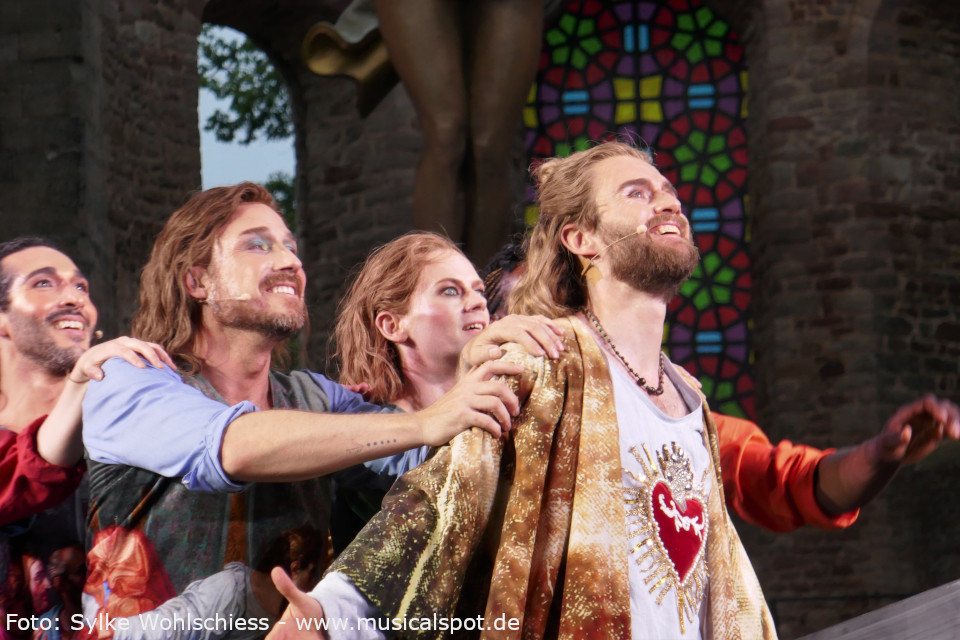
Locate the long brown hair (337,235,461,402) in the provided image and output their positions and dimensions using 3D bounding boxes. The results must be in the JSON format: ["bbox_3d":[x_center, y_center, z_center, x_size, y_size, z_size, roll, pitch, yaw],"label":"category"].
[{"bbox_3d":[-0.144,-0.001,9.100,0.230,0.310,0.200,-10,-9,33],"label":"long brown hair"}]

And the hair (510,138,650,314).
[{"bbox_3d":[0.172,-0.150,8.400,0.240,0.290,0.200,-17,-13,32],"label":"hair"}]

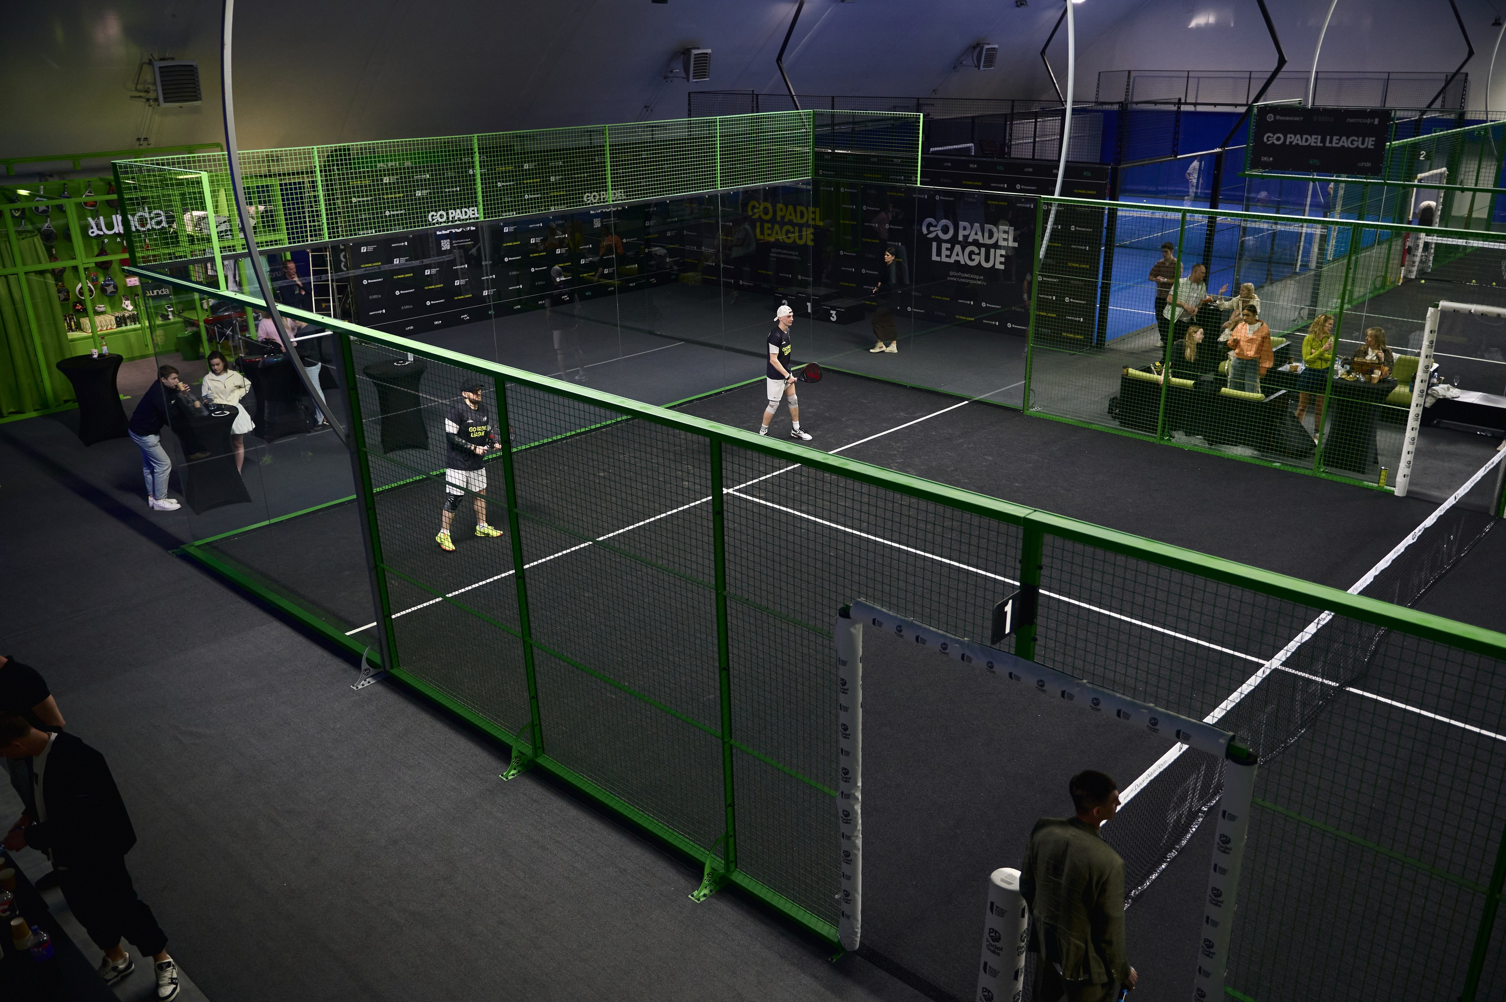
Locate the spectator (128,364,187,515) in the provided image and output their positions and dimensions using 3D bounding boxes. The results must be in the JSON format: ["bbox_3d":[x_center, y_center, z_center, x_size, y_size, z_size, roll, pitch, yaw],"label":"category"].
[{"bbox_3d":[-6.737,-0.721,13.461,0.800,1.640,0.550,-4,21,-8],"label":"spectator"}]

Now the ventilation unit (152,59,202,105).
[{"bbox_3d":[-9.690,-6.995,19.596,0.360,0.710,0.690,26,33,37],"label":"ventilation unit"}]

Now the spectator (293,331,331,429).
[{"bbox_3d":[-6.298,-1.821,16.401,0.600,1.580,0.500,-9,22,-20],"label":"spectator"}]

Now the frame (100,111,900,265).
[{"bbox_3d":[-1.825,-3.869,13.969,2.070,1.020,10.050,18,28,41],"label":"frame"}]

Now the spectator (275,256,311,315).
[{"bbox_3d":[-7.617,-3.194,19.806,0.500,1.770,0.550,0,21,4],"label":"spectator"}]

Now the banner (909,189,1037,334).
[{"bbox_3d":[3.965,-4.410,21.227,2.850,2.600,0.060,18,28,41],"label":"banner"}]

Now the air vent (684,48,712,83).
[{"bbox_3d":[-1.331,-10.256,27.590,0.360,0.710,0.690,26,33,37],"label":"air vent"}]

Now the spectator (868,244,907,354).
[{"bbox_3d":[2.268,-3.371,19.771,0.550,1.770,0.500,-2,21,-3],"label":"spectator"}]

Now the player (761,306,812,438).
[{"bbox_3d":[0.474,-1.712,15.438,0.700,1.820,0.550,8,23,22],"label":"player"}]

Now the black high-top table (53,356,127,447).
[{"bbox_3d":[-9.031,-1.399,16.107,0.820,1.100,0.820,18,28,41],"label":"black high-top table"}]

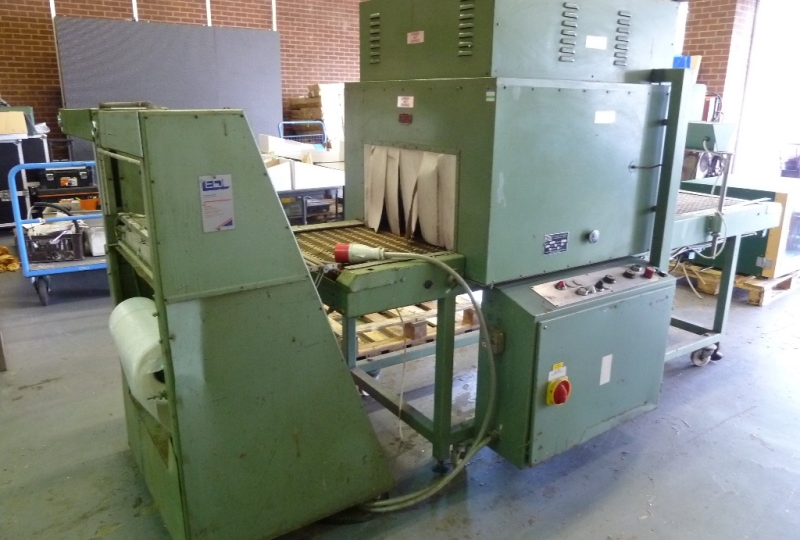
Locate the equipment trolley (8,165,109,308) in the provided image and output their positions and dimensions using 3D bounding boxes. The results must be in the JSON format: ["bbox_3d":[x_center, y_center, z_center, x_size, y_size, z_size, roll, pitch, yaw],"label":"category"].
[{"bbox_3d":[-2.574,-0.379,4.575,0.720,1.040,1.020,-8,18,-29],"label":"equipment trolley"}]

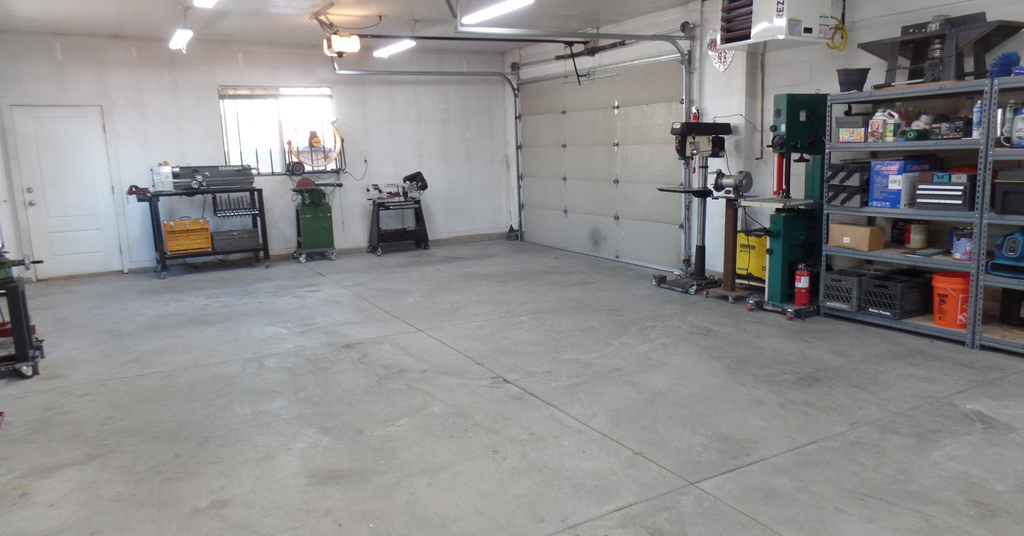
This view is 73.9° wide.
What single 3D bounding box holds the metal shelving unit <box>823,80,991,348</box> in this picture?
[{"bbox_3d":[3.148,-0.445,5.249,0.600,1.830,1.210,-8,11,-29],"label":"metal shelving unit"}]

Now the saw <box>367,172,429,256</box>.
[{"bbox_3d":[-1.655,-0.790,9.837,0.860,1.140,0.480,-8,11,-29],"label":"saw"}]

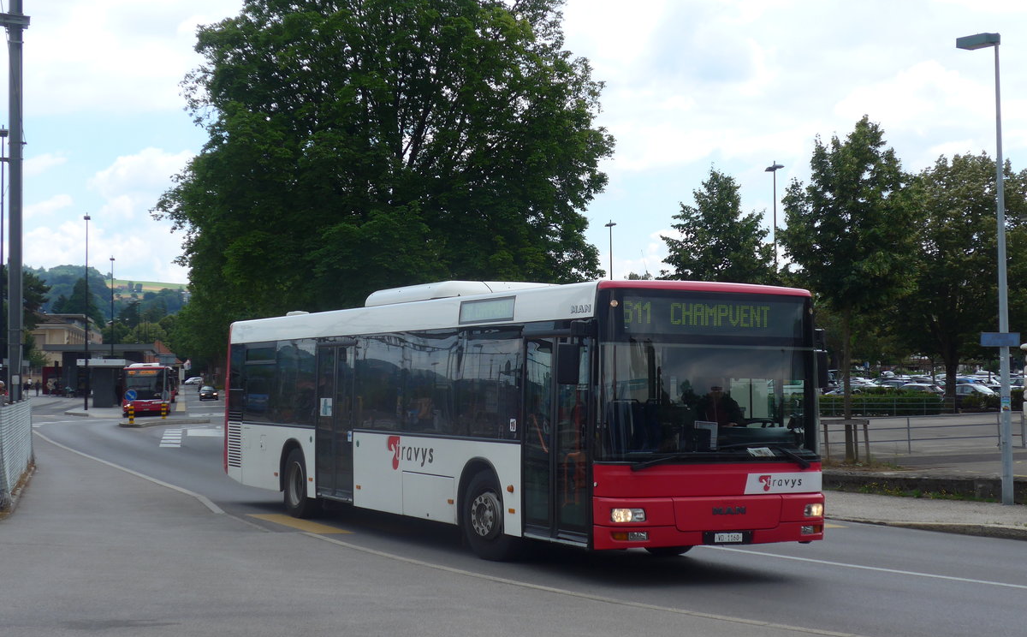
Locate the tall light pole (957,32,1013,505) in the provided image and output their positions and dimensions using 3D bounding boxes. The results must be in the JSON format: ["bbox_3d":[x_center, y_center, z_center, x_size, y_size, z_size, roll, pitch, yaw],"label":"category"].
[{"bbox_3d":[7.001,-0.733,24.156,0.400,6.950,0.800,2,-4,-43],"label":"tall light pole"}]

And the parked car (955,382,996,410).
[{"bbox_3d":[24.709,4.221,87.000,4.300,1.500,1.780,-3,-3,41],"label":"parked car"}]

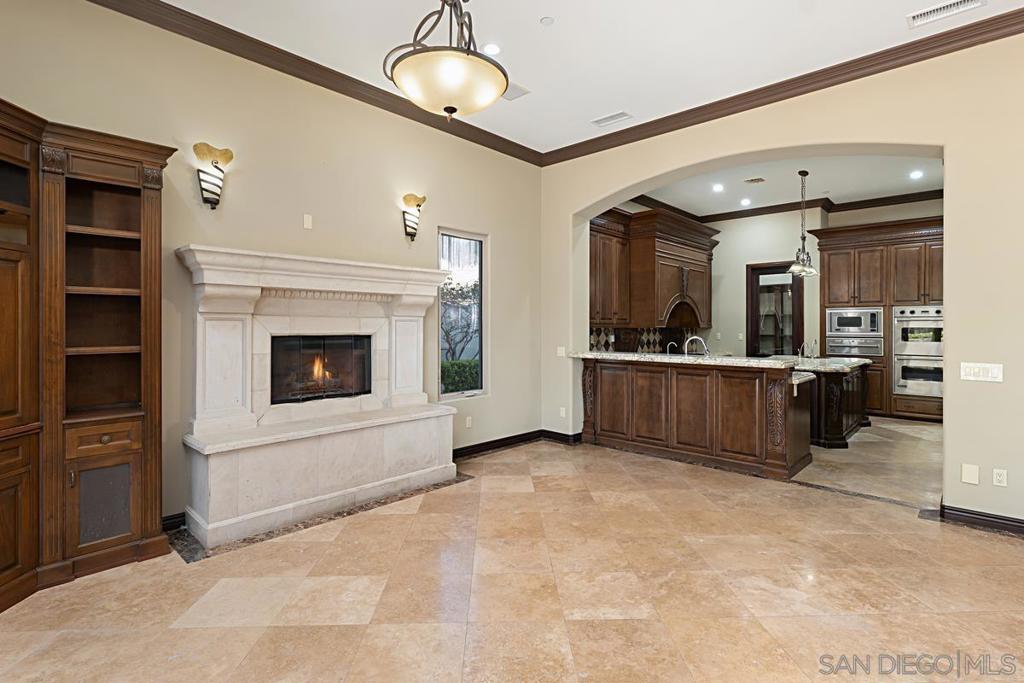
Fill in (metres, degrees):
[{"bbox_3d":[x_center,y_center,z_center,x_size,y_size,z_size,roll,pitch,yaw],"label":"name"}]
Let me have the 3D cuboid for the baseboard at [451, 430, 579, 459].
[{"bbox_3d":[0.016,1.172,5.342,0.520,0.125,1.810,2,2,43],"label":"baseboard"}]

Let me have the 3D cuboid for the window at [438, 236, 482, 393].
[{"bbox_3d":[-0.528,-0.274,5.126,0.100,1.720,0.670,2,3,43],"label":"window"}]

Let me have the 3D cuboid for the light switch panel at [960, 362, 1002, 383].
[{"bbox_3d":[3.255,0.215,3.348,0.207,0.117,0.012,2,3,43],"label":"light switch panel"}]

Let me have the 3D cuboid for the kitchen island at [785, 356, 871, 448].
[{"bbox_3d":[4.016,0.738,6.648,1.320,0.925,2.200,2,2,43],"label":"kitchen island"}]

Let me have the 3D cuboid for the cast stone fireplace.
[{"bbox_3d":[-1.367,0.327,3.872,0.470,1.900,2.080,2,2,43],"label":"cast stone fireplace"}]

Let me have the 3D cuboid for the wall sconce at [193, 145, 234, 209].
[{"bbox_3d":[-2.055,-1.133,3.329,0.140,0.420,0.230,2,2,43],"label":"wall sconce"}]

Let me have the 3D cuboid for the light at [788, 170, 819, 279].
[{"bbox_3d":[3.890,-1.554,6.477,0.420,1.400,0.420,2,3,43],"label":"light"}]

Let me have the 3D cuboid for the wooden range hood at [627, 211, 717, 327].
[{"bbox_3d":[2.424,-1.004,7.545,0.830,1.590,2.120,2,3,43],"label":"wooden range hood"}]

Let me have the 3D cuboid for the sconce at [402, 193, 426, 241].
[{"bbox_3d":[-0.909,-1.150,4.516,0.140,0.425,0.220,2,3,43],"label":"sconce"}]

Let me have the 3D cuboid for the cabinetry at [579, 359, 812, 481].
[{"bbox_3d":[1.970,0.715,5.418,2.250,1.040,0.890,2,2,43],"label":"cabinetry"}]

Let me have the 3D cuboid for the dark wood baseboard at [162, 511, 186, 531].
[{"bbox_3d":[-2.318,1.231,3.285,0.025,0.125,0.175,2,2,43],"label":"dark wood baseboard"}]

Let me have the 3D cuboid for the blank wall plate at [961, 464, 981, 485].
[{"bbox_3d":[3.223,0.935,3.400,0.089,0.133,0.010,1,1,43],"label":"blank wall plate"}]

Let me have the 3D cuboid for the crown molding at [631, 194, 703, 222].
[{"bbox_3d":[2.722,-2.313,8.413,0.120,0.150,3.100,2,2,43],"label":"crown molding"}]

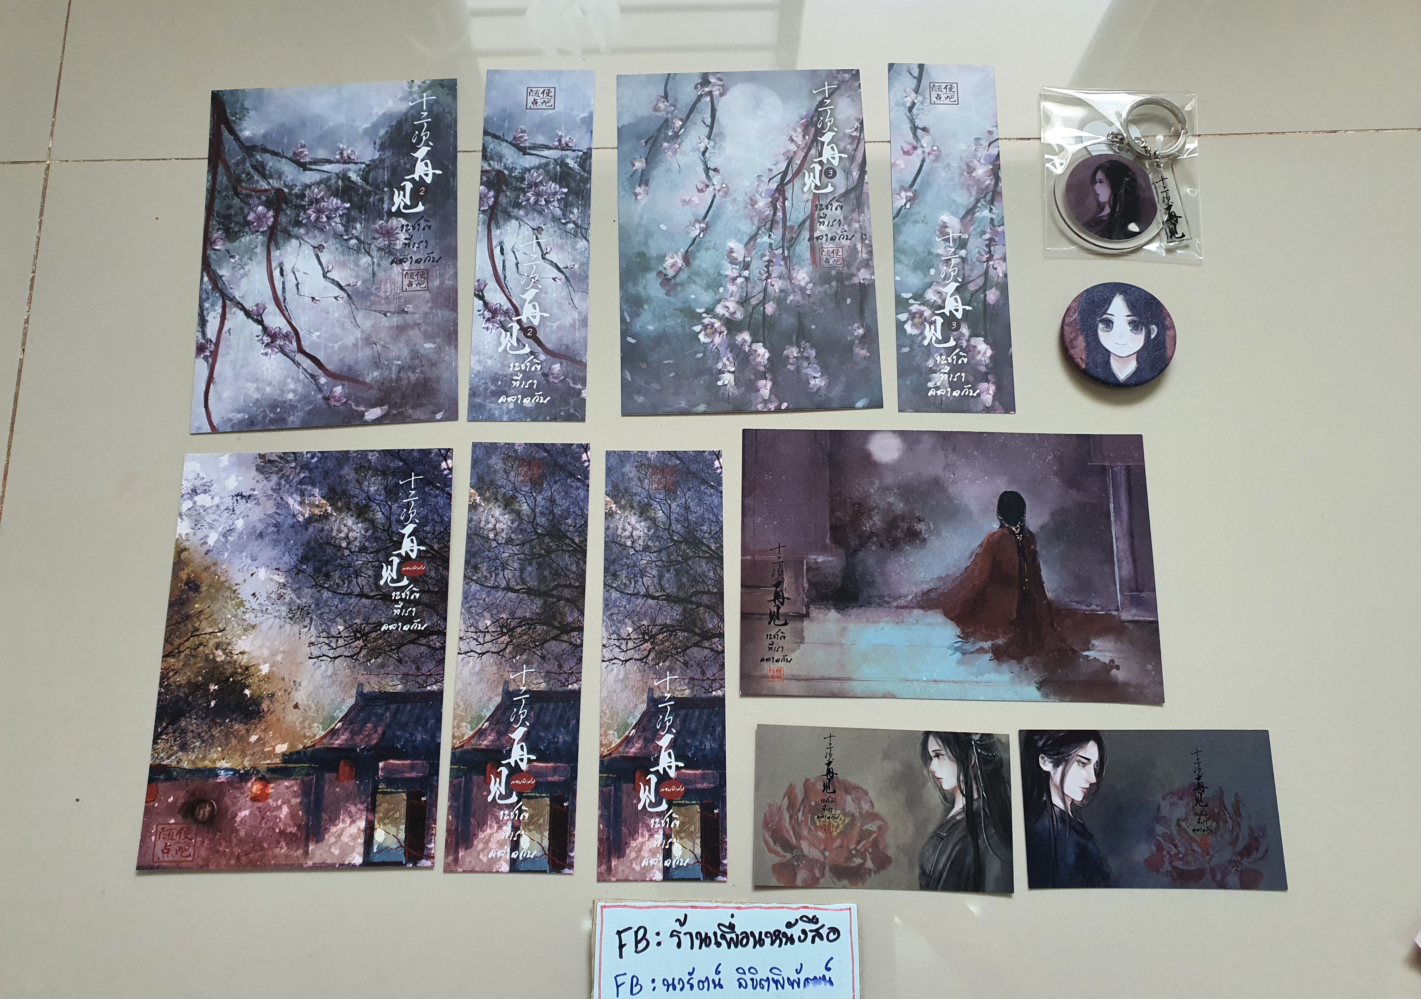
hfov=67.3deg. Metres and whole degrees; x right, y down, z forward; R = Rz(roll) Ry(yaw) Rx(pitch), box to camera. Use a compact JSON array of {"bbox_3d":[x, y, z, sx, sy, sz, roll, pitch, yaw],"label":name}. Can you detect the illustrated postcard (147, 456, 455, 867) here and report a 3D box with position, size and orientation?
[{"bbox_3d":[-0.147,0.054,0.386,0.102,0.002,0.151,-1,75,0],"label":"illustrated postcard"}]

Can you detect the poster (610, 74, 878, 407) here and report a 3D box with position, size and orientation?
[{"bbox_3d":[0.014,-0.107,0.429,0.102,0.002,0.151,-2,75,-1],"label":"poster"}]

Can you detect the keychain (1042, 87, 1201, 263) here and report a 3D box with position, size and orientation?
[{"bbox_3d":[0.167,-0.133,0.434,0.064,0.008,0.078,2,75,0],"label":"keychain"}]

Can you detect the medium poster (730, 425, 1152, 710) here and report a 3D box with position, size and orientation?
[{"bbox_3d":[0.088,0.023,0.396,0.153,0.002,0.101,1,75,0],"label":"medium poster"}]

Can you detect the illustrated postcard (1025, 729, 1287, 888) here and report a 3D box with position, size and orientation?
[{"bbox_3d":[0.154,0.108,0.374,0.089,0.002,0.054,0,75,0],"label":"illustrated postcard"}]

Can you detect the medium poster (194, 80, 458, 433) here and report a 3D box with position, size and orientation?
[{"bbox_3d":[-0.152,-0.101,0.427,0.102,0.002,0.151,-3,75,-1],"label":"medium poster"}]

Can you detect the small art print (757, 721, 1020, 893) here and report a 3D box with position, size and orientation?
[{"bbox_3d":[0.061,0.108,0.373,0.089,0.002,0.054,2,75,0],"label":"small art print"}]

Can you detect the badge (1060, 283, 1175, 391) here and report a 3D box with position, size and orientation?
[{"bbox_3d":[0.160,-0.064,0.417,0.045,0.005,0.045,0,75,0],"label":"badge"}]

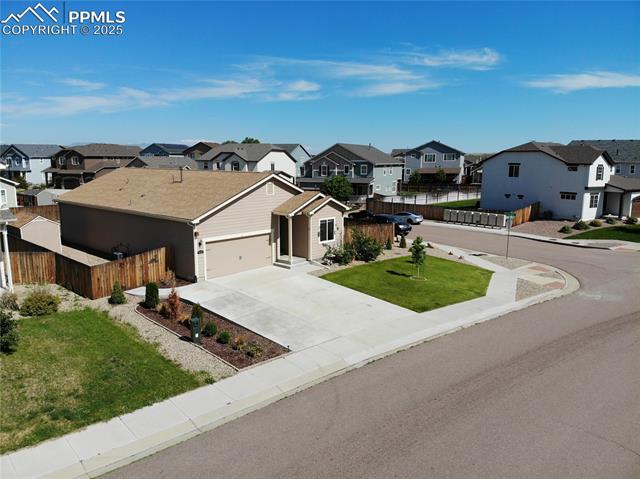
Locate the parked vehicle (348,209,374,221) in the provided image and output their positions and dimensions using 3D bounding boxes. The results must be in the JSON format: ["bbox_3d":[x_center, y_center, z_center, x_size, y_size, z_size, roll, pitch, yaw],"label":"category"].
[{"bbox_3d":[4.638,-2.586,50.869,1.900,1.600,4.600,-5,12,-26],"label":"parked vehicle"}]

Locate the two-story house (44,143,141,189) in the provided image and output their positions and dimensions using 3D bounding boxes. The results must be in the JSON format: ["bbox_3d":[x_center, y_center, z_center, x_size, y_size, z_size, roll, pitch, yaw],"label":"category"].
[{"bbox_3d":[-48.017,-15.548,93.530,13.500,8.800,13.500,7,12,32],"label":"two-story house"}]

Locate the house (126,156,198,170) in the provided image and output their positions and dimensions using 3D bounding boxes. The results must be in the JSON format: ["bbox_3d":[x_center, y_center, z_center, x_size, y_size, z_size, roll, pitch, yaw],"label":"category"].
[{"bbox_3d":[-24.095,-10.092,70.515,12.000,5.800,11.500,9,13,39],"label":"house"}]

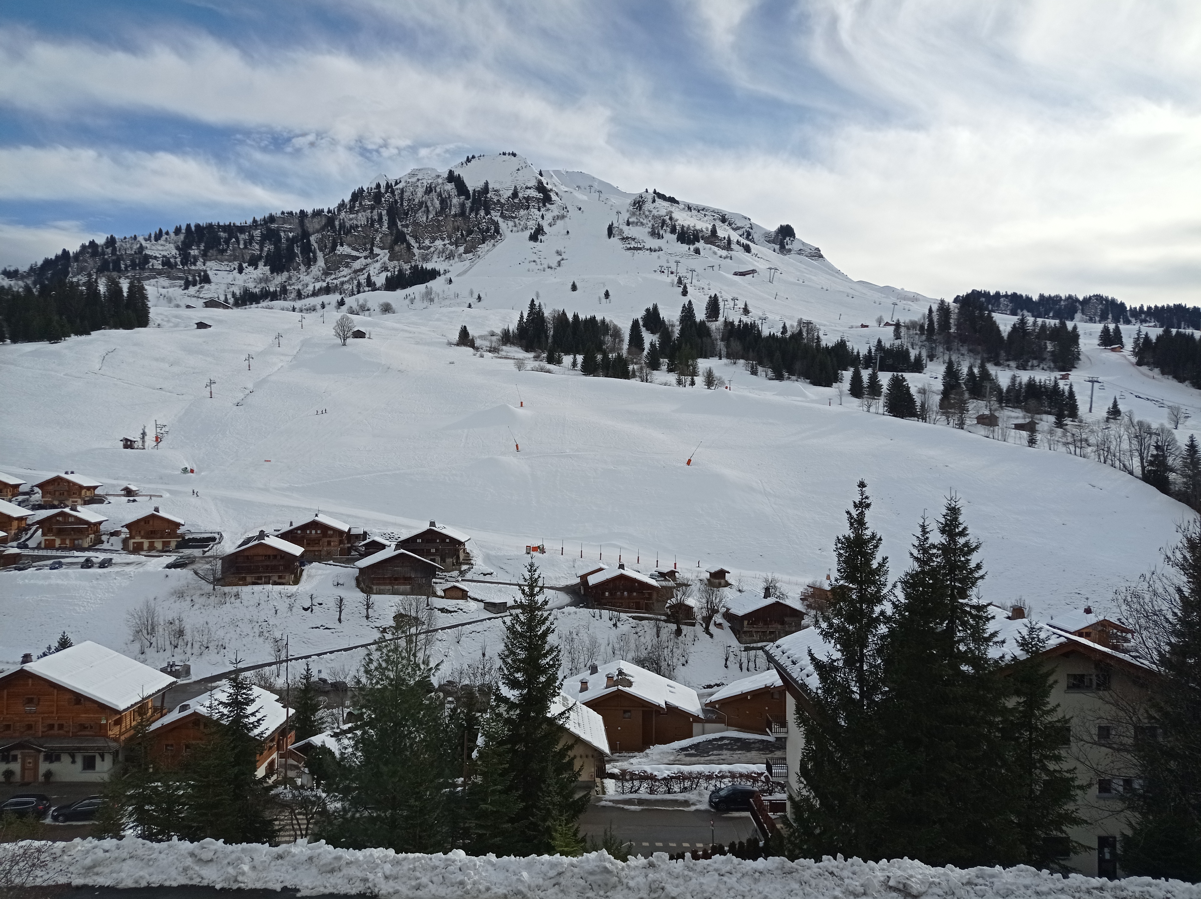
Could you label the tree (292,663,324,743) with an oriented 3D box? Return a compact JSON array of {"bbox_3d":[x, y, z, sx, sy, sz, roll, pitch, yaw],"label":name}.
[{"bbox_3d":[-25.597,22.282,85.000,3.200,7.240,3.200,0,1,0],"label":"tree"}]

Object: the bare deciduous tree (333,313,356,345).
[{"bbox_3d":[-132.202,-61.545,500.000,11.300,16.200,11.300,0,1,0],"label":"bare deciduous tree"}]

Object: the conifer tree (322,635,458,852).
[{"bbox_3d":[-12.536,17.423,57.000,7.600,13.230,7.600,0,-1,0],"label":"conifer tree"}]

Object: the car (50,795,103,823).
[{"bbox_3d":[-36.254,25.483,69.000,4.600,1.500,1.810,0,-1,-5],"label":"car"}]

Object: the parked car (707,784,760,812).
[{"bbox_3d":[9.883,25.253,70.500,4.050,1.470,1.740,0,-1,-6],"label":"parked car"}]

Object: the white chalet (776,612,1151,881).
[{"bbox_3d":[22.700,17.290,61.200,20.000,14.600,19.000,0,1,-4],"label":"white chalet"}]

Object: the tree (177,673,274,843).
[{"bbox_3d":[-23.205,19.236,61.000,6.000,12.510,6.000,0,-1,0],"label":"tree"}]

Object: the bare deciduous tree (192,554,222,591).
[{"bbox_3d":[-78.084,24.270,193.000,5.300,7.470,5.300,0,-1,0],"label":"bare deciduous tree"}]

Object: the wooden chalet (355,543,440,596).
[{"bbox_3d":[-34.200,20.096,164.000,13.200,7.500,11.000,0,1,-19],"label":"wooden chalet"}]

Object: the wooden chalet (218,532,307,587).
[{"bbox_3d":[-71.266,23.147,205.001,15.200,9.580,14.500,1,-1,-15],"label":"wooden chalet"}]

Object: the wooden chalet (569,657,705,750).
[{"bbox_3d":[3.100,21.842,82.500,10.700,5.500,8.800,0,1,2],"label":"wooden chalet"}]

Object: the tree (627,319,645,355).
[{"bbox_3d":[19.470,-61.521,530.000,9.300,20.000,9.300,0,-1,2],"label":"tree"}]

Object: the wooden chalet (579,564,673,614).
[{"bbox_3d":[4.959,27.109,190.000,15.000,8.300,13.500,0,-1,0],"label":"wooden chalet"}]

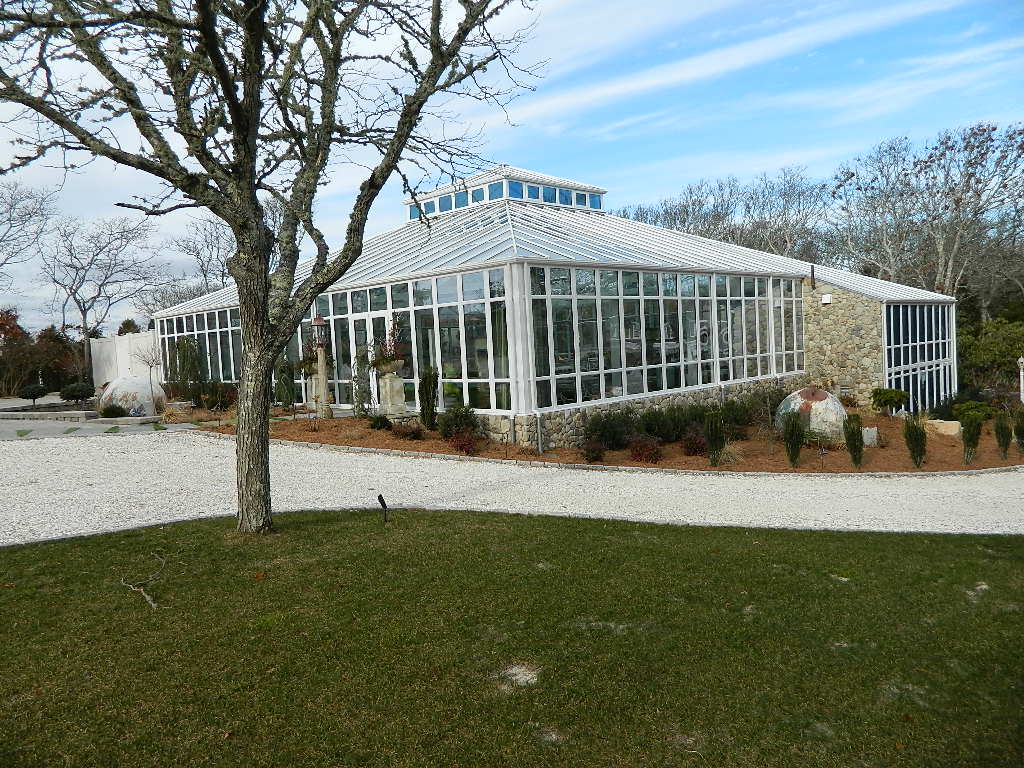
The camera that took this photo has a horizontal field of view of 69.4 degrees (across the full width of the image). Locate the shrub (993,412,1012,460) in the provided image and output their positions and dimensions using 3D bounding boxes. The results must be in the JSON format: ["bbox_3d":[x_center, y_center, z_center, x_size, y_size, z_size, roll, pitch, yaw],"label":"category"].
[{"bbox_3d":[7.959,0.836,12.000,0.300,0.820,0.300,-1,4,34],"label":"shrub"}]

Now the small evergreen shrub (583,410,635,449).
[{"bbox_3d":[1.872,0.845,14.200,1.020,0.780,0.950,-3,3,7],"label":"small evergreen shrub"}]

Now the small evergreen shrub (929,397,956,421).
[{"bbox_3d":[11.352,0.646,19.500,0.800,0.660,0.750,-1,4,30],"label":"small evergreen shrub"}]

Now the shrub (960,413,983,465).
[{"bbox_3d":[7.270,0.862,11.700,0.310,0.830,0.310,-1,4,32],"label":"shrub"}]

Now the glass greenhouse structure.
[{"bbox_3d":[1.456,-3.588,26.089,20.200,8.350,20.200,0,4,44],"label":"glass greenhouse structure"}]

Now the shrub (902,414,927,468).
[{"bbox_3d":[6.314,0.902,11.600,0.330,0.850,0.330,-1,4,28],"label":"shrub"}]

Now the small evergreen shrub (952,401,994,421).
[{"bbox_3d":[11.233,0.669,18.000,0.950,0.560,0.900,-1,4,32],"label":"small evergreen shrub"}]

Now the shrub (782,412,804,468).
[{"bbox_3d":[4.340,0.871,11.400,0.350,0.870,0.350,-2,3,21],"label":"shrub"}]

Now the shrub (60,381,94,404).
[{"bbox_3d":[-13.220,0.259,22.500,1.030,0.740,1.000,-5,4,-30],"label":"shrub"}]

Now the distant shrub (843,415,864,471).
[{"bbox_3d":[5.357,0.902,11.600,0.310,0.850,0.310,-1,4,25],"label":"distant shrub"}]

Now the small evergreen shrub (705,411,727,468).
[{"bbox_3d":[3.220,0.862,11.700,0.350,0.890,0.350,-2,3,15],"label":"small evergreen shrub"}]

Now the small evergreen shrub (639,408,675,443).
[{"bbox_3d":[2.931,0.842,15.000,0.720,0.700,0.700,-2,3,11],"label":"small evergreen shrub"}]

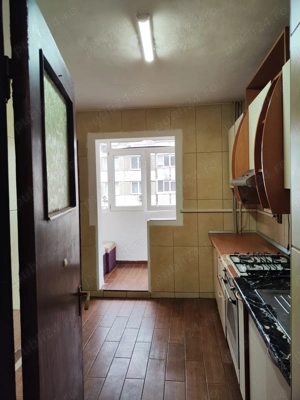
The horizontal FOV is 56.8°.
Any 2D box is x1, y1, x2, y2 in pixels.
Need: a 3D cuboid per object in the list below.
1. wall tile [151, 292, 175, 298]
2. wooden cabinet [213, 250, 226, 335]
[{"bbox_3d":[0.162,1.243,3.637,0.317,0.079,0.010,-1,2,6],"label":"wall tile"},{"bbox_3d":[1.024,0.879,3.069,0.540,0.845,0.900,-1,3,7],"label":"wooden cabinet"}]

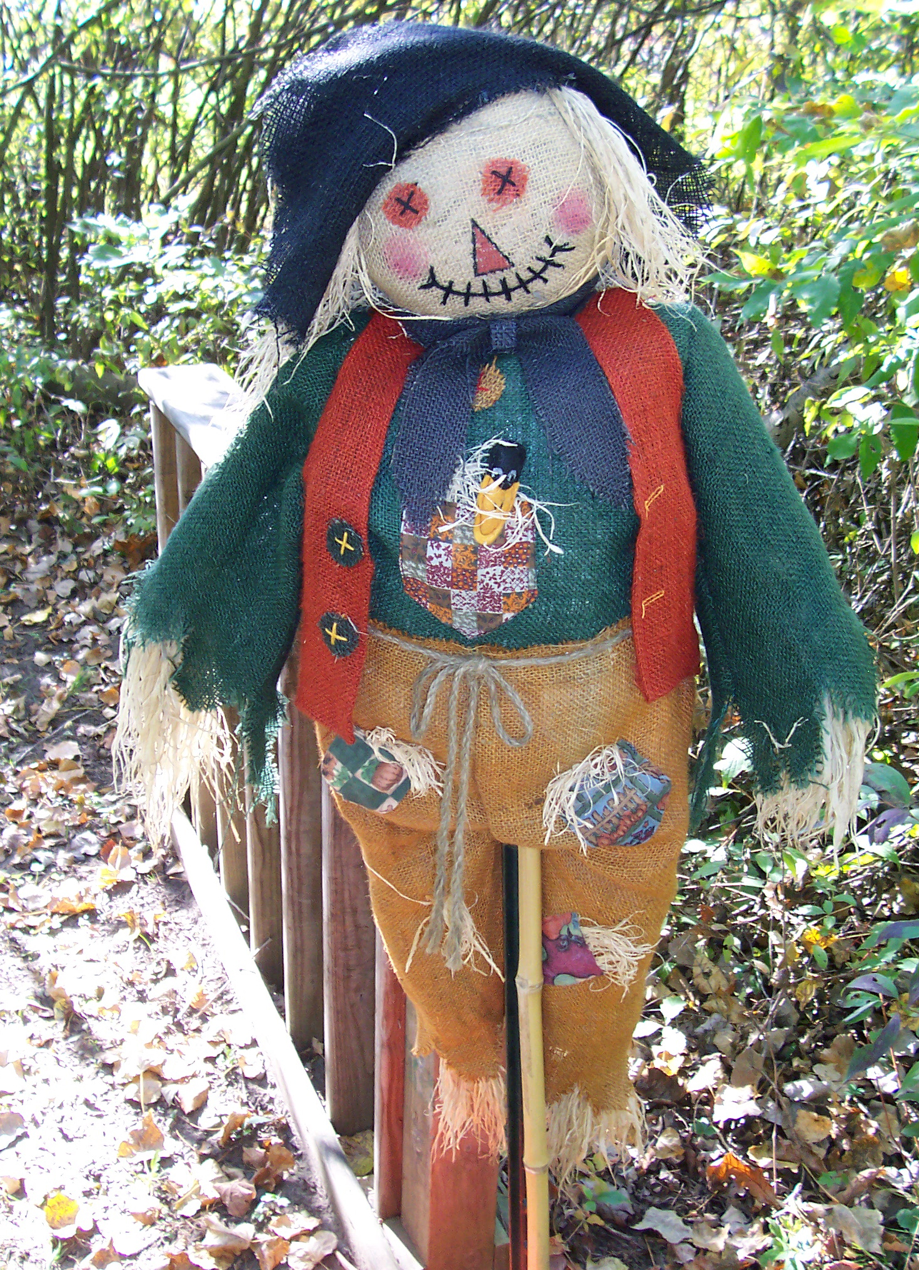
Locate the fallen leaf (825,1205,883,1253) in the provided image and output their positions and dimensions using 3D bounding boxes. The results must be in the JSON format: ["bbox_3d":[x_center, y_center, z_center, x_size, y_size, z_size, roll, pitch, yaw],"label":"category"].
[{"bbox_3d":[0.526,0.789,1.809,0.073,0.025,0.061,8,24,14],"label":"fallen leaf"}]

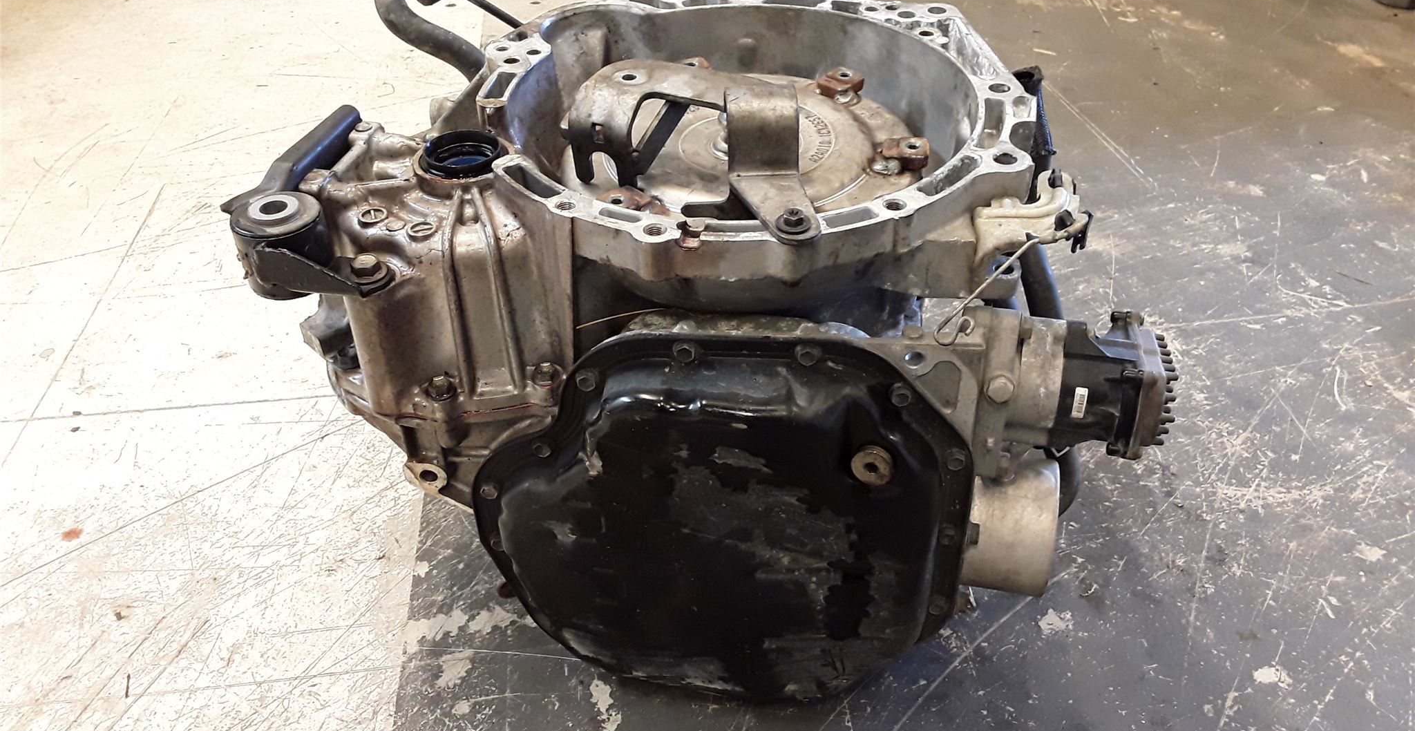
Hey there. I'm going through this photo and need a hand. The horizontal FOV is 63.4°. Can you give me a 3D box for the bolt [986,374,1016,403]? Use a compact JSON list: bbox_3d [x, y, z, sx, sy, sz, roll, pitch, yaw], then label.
[{"bbox_3d":[0.183,0.015,0.715,0.018,0.018,0.008,5,40,9],"label":"bolt"}]

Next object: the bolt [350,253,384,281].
[{"bbox_3d":[-0.219,-0.063,0.736,0.021,0.010,0.021,-2,39,1],"label":"bolt"}]

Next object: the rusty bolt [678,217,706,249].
[{"bbox_3d":[-0.009,-0.080,0.692,0.016,0.015,0.016,-2,39,1],"label":"rusty bolt"}]

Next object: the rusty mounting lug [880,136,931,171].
[{"bbox_3d":[0.141,-0.152,0.820,0.033,0.011,0.022,6,40,10],"label":"rusty mounting lug"}]

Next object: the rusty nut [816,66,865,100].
[{"bbox_3d":[0.105,-0.225,0.910,0.024,0.011,0.032,29,49,32],"label":"rusty nut"}]

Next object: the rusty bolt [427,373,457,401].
[{"bbox_3d":[-0.171,0.014,0.739,0.019,0.009,0.019,-2,39,1],"label":"rusty bolt"}]

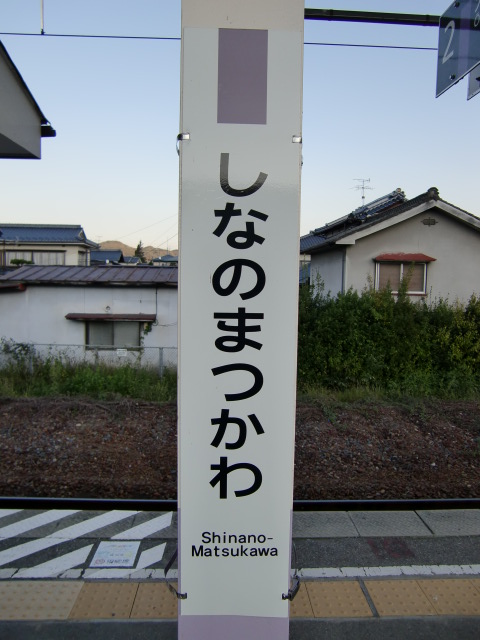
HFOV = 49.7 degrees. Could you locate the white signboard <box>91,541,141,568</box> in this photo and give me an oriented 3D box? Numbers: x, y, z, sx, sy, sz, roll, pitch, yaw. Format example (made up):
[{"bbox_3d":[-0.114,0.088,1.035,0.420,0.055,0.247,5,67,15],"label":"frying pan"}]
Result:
[{"bbox_3d":[-0.737,1.393,3.096,0.250,0.015,0.292,1,5,-2],"label":"white signboard"}]

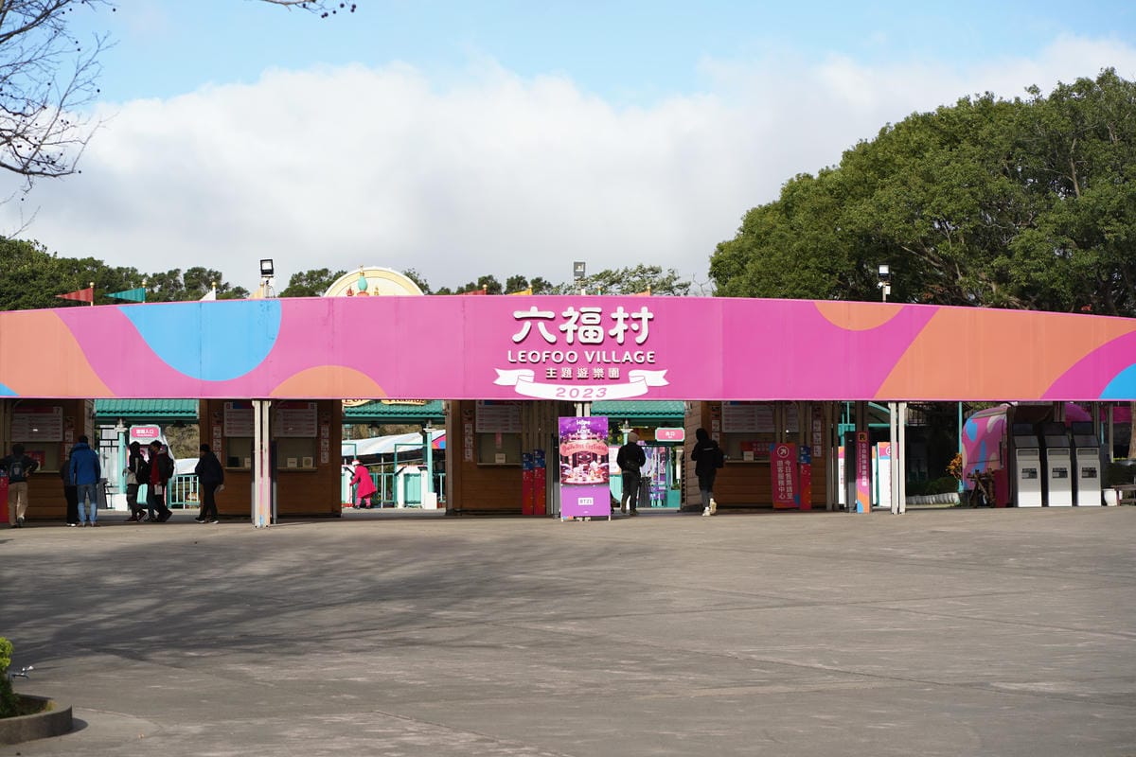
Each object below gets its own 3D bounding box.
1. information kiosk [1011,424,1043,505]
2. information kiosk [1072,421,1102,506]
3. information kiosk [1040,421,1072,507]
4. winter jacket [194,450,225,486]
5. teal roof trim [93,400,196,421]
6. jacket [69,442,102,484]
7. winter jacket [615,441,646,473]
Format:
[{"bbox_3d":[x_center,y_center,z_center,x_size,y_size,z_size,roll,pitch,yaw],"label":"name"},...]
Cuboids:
[{"bbox_3d":[9.521,1.792,55.500,0.500,1.760,0.500,0,-1,-5],"label":"information kiosk"},{"bbox_3d":[10.794,1.773,55.700,0.500,1.760,0.500,0,-1,-5],"label":"information kiosk"},{"bbox_3d":[10.162,1.776,55.600,0.500,1.760,0.500,0,-1,-5],"label":"information kiosk"},{"bbox_3d":[-7.155,1.794,53.600,0.380,0.710,0.520,-1,-2,41],"label":"winter jacket"},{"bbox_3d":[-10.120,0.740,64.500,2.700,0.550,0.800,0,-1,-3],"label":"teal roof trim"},{"bbox_3d":[-9.472,1.670,52.700,0.630,0.850,0.360,0,-1,-6],"label":"jacket"},{"bbox_3d":[1.306,1.602,54.800,0.580,0.630,0.340,0,-1,5],"label":"winter jacket"}]

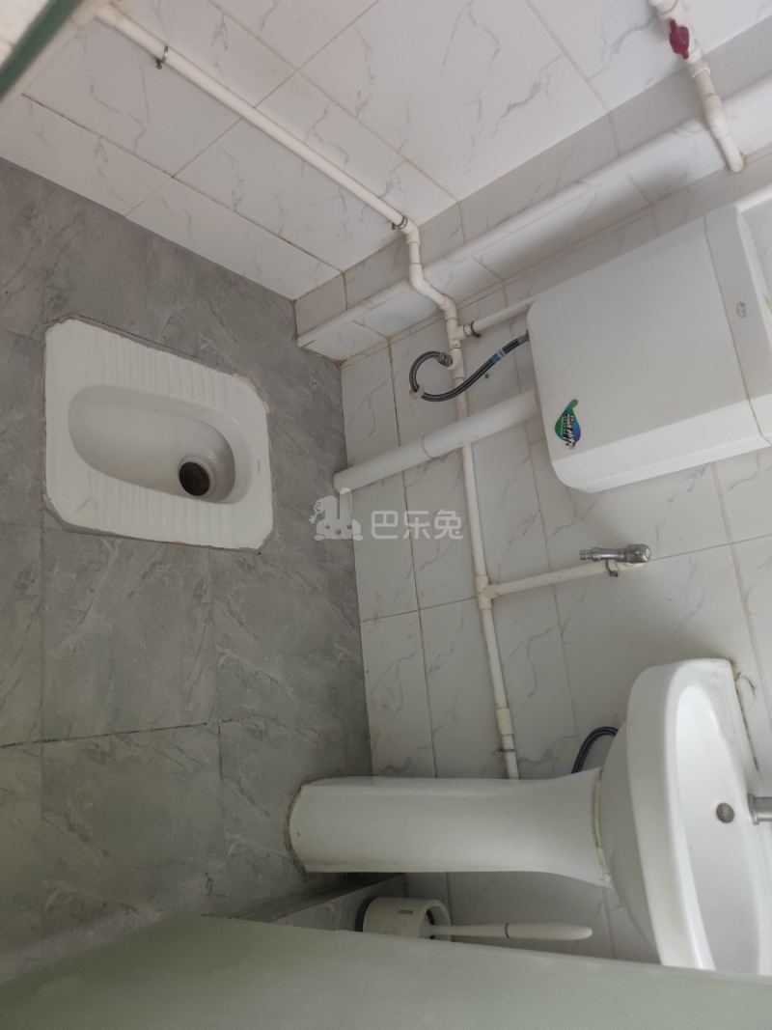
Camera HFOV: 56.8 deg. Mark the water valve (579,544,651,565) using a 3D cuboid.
[{"bbox_3d":[0.366,0.061,1.104,0.112,0.074,0.029,11,68,-50],"label":"water valve"}]

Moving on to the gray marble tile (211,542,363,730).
[{"bbox_3d":[-0.177,0.226,1.389,0.388,0.012,0.302,11,68,-50],"label":"gray marble tile"}]

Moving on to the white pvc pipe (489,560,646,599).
[{"bbox_3d":[0.298,0.109,1.244,0.023,0.309,0.023,11,68,-50],"label":"white pvc pipe"}]

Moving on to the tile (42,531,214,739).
[{"bbox_3d":[-0.396,0.185,1.127,0.301,0.012,0.302,11,68,-50],"label":"tile"}]

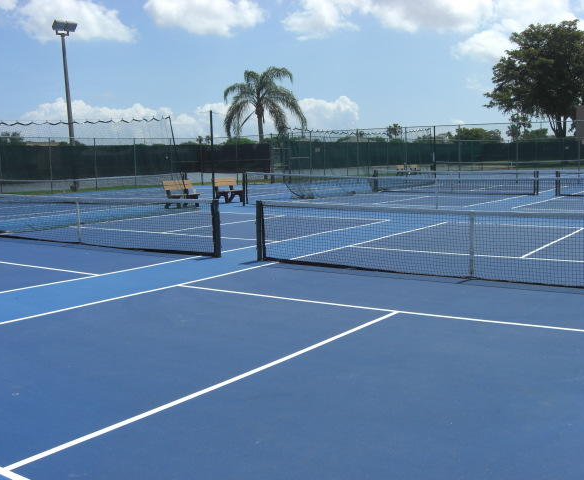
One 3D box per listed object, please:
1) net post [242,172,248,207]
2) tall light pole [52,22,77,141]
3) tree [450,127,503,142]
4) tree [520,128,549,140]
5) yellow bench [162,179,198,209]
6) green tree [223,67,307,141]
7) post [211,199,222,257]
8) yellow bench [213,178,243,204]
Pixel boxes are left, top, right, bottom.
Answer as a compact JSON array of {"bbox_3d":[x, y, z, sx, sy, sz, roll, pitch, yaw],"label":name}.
[{"bbox_3d":[-1.535,-1.643,22.990,0.110,1.090,0.110,4,8,35],"label":"net post"},{"bbox_3d":[-11.659,-7.026,36.867,0.650,9.100,1.250,5,9,43],"label":"tall light pole"},{"bbox_3d":[23.927,-12.255,91.117,6.300,5.200,7.000,4,8,35],"label":"tree"},{"bbox_3d":[29.132,-11.268,84.406,3.700,4.500,3.700,4,8,35],"label":"tree"},{"bbox_3d":[-3.609,-1.498,22.901,0.570,0.860,1.280,4,8,35],"label":"yellow bench"},{"bbox_3d":[-1.948,-8.289,49.777,5.800,8.000,5.900,-1,7,0],"label":"green tree"},{"bbox_3d":[-1.204,-0.173,11.234,0.110,0.920,0.110,4,8,35],"label":"post"},{"bbox_3d":[-2.279,-1.786,25.075,0.570,0.860,1.280,4,8,35],"label":"yellow bench"}]

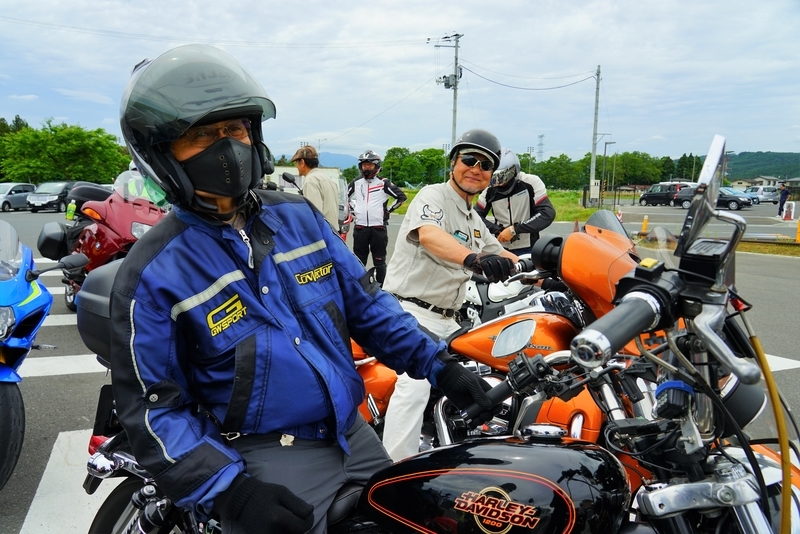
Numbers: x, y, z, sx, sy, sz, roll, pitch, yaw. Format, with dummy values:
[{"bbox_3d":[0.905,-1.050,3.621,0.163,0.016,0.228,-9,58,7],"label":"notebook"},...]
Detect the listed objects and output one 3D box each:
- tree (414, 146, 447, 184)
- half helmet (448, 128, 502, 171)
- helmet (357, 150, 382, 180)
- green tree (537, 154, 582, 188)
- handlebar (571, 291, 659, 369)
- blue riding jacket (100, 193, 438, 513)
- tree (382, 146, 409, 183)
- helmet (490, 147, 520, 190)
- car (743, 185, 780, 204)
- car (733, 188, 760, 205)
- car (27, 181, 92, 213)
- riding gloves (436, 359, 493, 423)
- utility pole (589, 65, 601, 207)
[{"bbox_3d":[5.431,-16.761,93.568,6.200,9.200,6.200,0,8,0],"label":"tree"},{"bbox_3d":[0.318,-0.493,2.250,0.230,0.170,0.280,13,8,-9],"label":"half helmet"},{"bbox_3d":[-0.323,-1.099,5.750,0.260,0.280,0.340,1,9,6],"label":"helmet"},{"bbox_3d":[39.110,-23.149,130.000,10.500,8.600,9.000,0,9,0],"label":"green tree"},{"bbox_3d":[0.227,0.067,0.560,0.137,0.041,0.041,-20,20,-40],"label":"handlebar"},{"bbox_3d":[-0.261,0.138,1.120,0.640,0.580,0.420,-5,9,-30],"label":"blue riding jacket"},{"bbox_3d":[-0.623,-16.761,93.568,6.000,9.200,6.000,0,8,0],"label":"tree"},{"bbox_3d":[0.771,-0.709,3.900,0.260,0.275,0.340,3,40,32],"label":"helmet"},{"bbox_3d":[34.000,-6.640,49.761,1.680,1.600,4.000,2,8,11],"label":"car"},{"bbox_3d":[27.962,-5.936,44.890,4.200,1.480,1.720,6,10,34],"label":"car"},{"bbox_3d":[-20.064,-4.241,31.869,1.820,1.760,4.750,0,9,-2],"label":"car"},{"bbox_3d":[0.151,0.289,1.230,0.140,0.120,0.110,-5,9,-30],"label":"riding gloves"},{"bbox_3d":[15.890,-10.632,43.431,0.360,11.300,0.360,0,8,0],"label":"utility pole"}]

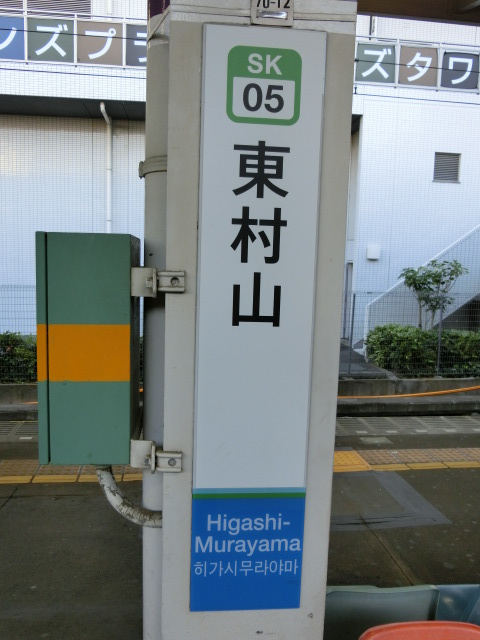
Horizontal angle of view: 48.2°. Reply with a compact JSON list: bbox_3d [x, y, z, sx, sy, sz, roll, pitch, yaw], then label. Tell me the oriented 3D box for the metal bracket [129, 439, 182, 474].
[{"bbox_3d":[-0.144,0.238,0.932,0.089,0.052,0.038,1,7,-5],"label":"metal bracket"}]

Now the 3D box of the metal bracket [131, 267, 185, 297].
[{"bbox_3d":[-0.137,-0.061,0.897,0.090,0.049,0.038,1,7,-5],"label":"metal bracket"}]

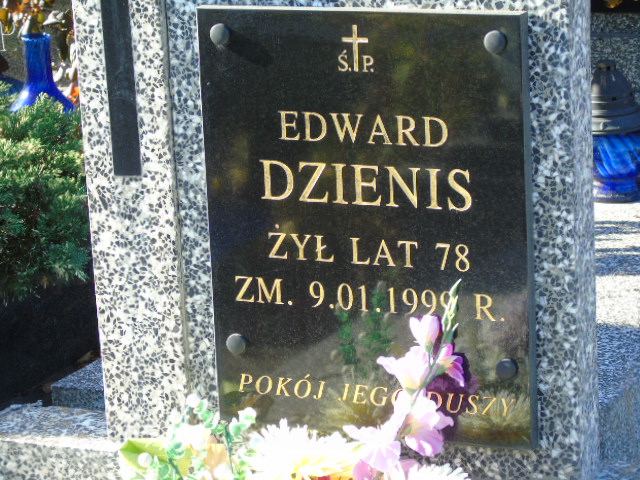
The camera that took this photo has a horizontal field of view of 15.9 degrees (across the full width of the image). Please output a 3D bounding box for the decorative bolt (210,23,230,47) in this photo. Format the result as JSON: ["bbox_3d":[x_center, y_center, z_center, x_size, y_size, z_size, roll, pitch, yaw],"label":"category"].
[{"bbox_3d":[-0.118,-0.239,2.672,0.025,0.025,0.010,3,14,24],"label":"decorative bolt"}]

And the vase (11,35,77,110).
[{"bbox_3d":[-0.558,-0.296,4.600,0.150,0.225,0.150,-3,14,0],"label":"vase"}]

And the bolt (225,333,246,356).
[{"bbox_3d":[-0.102,0.126,2.757,0.025,0.025,0.010,3,14,24],"label":"bolt"}]

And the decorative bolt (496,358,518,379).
[{"bbox_3d":[0.212,0.149,2.617,0.025,0.025,0.010,3,14,24],"label":"decorative bolt"}]

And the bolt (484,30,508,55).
[{"bbox_3d":[0.193,-0.217,2.533,0.025,0.025,0.010,3,14,24],"label":"bolt"}]

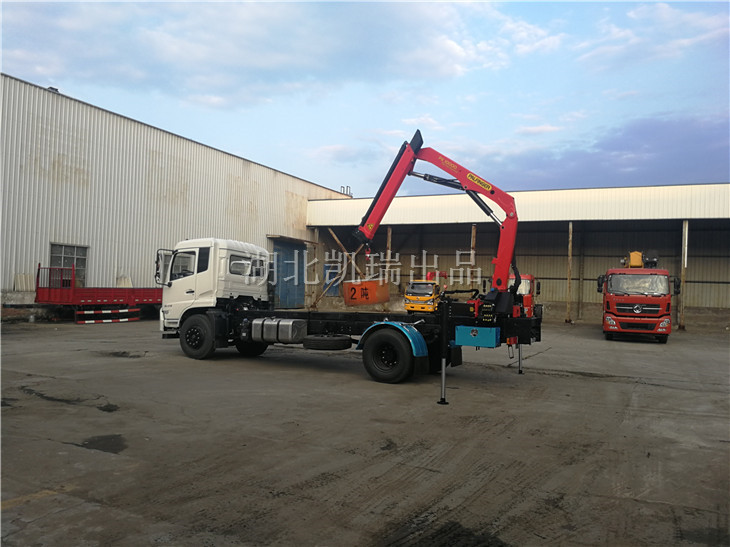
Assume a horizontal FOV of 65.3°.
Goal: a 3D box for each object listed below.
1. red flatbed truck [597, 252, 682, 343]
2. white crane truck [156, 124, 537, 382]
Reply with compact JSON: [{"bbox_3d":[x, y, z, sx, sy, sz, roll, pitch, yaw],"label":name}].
[{"bbox_3d":[12.821,1.008,27.288,2.750,3.800,9.500,2,-1,23],"label":"red flatbed truck"},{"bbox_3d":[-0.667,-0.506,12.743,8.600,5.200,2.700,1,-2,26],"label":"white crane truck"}]

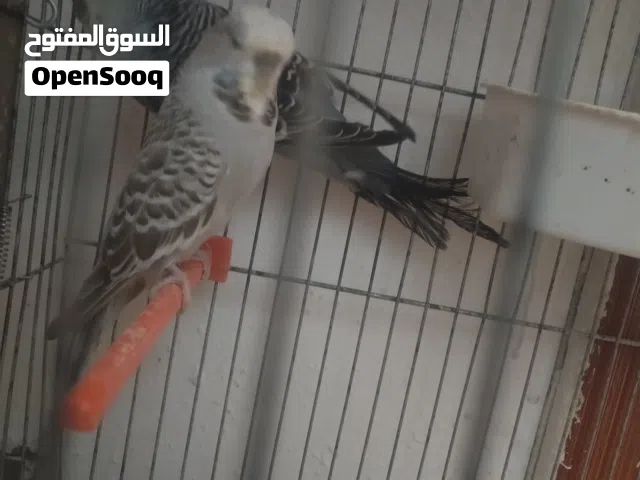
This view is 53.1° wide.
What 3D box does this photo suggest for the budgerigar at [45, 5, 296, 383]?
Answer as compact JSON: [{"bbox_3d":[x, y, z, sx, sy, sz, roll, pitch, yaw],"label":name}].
[{"bbox_3d":[-0.063,-0.013,0.257,0.084,0.165,0.055,12,7,12],"label":"budgerigar"}]

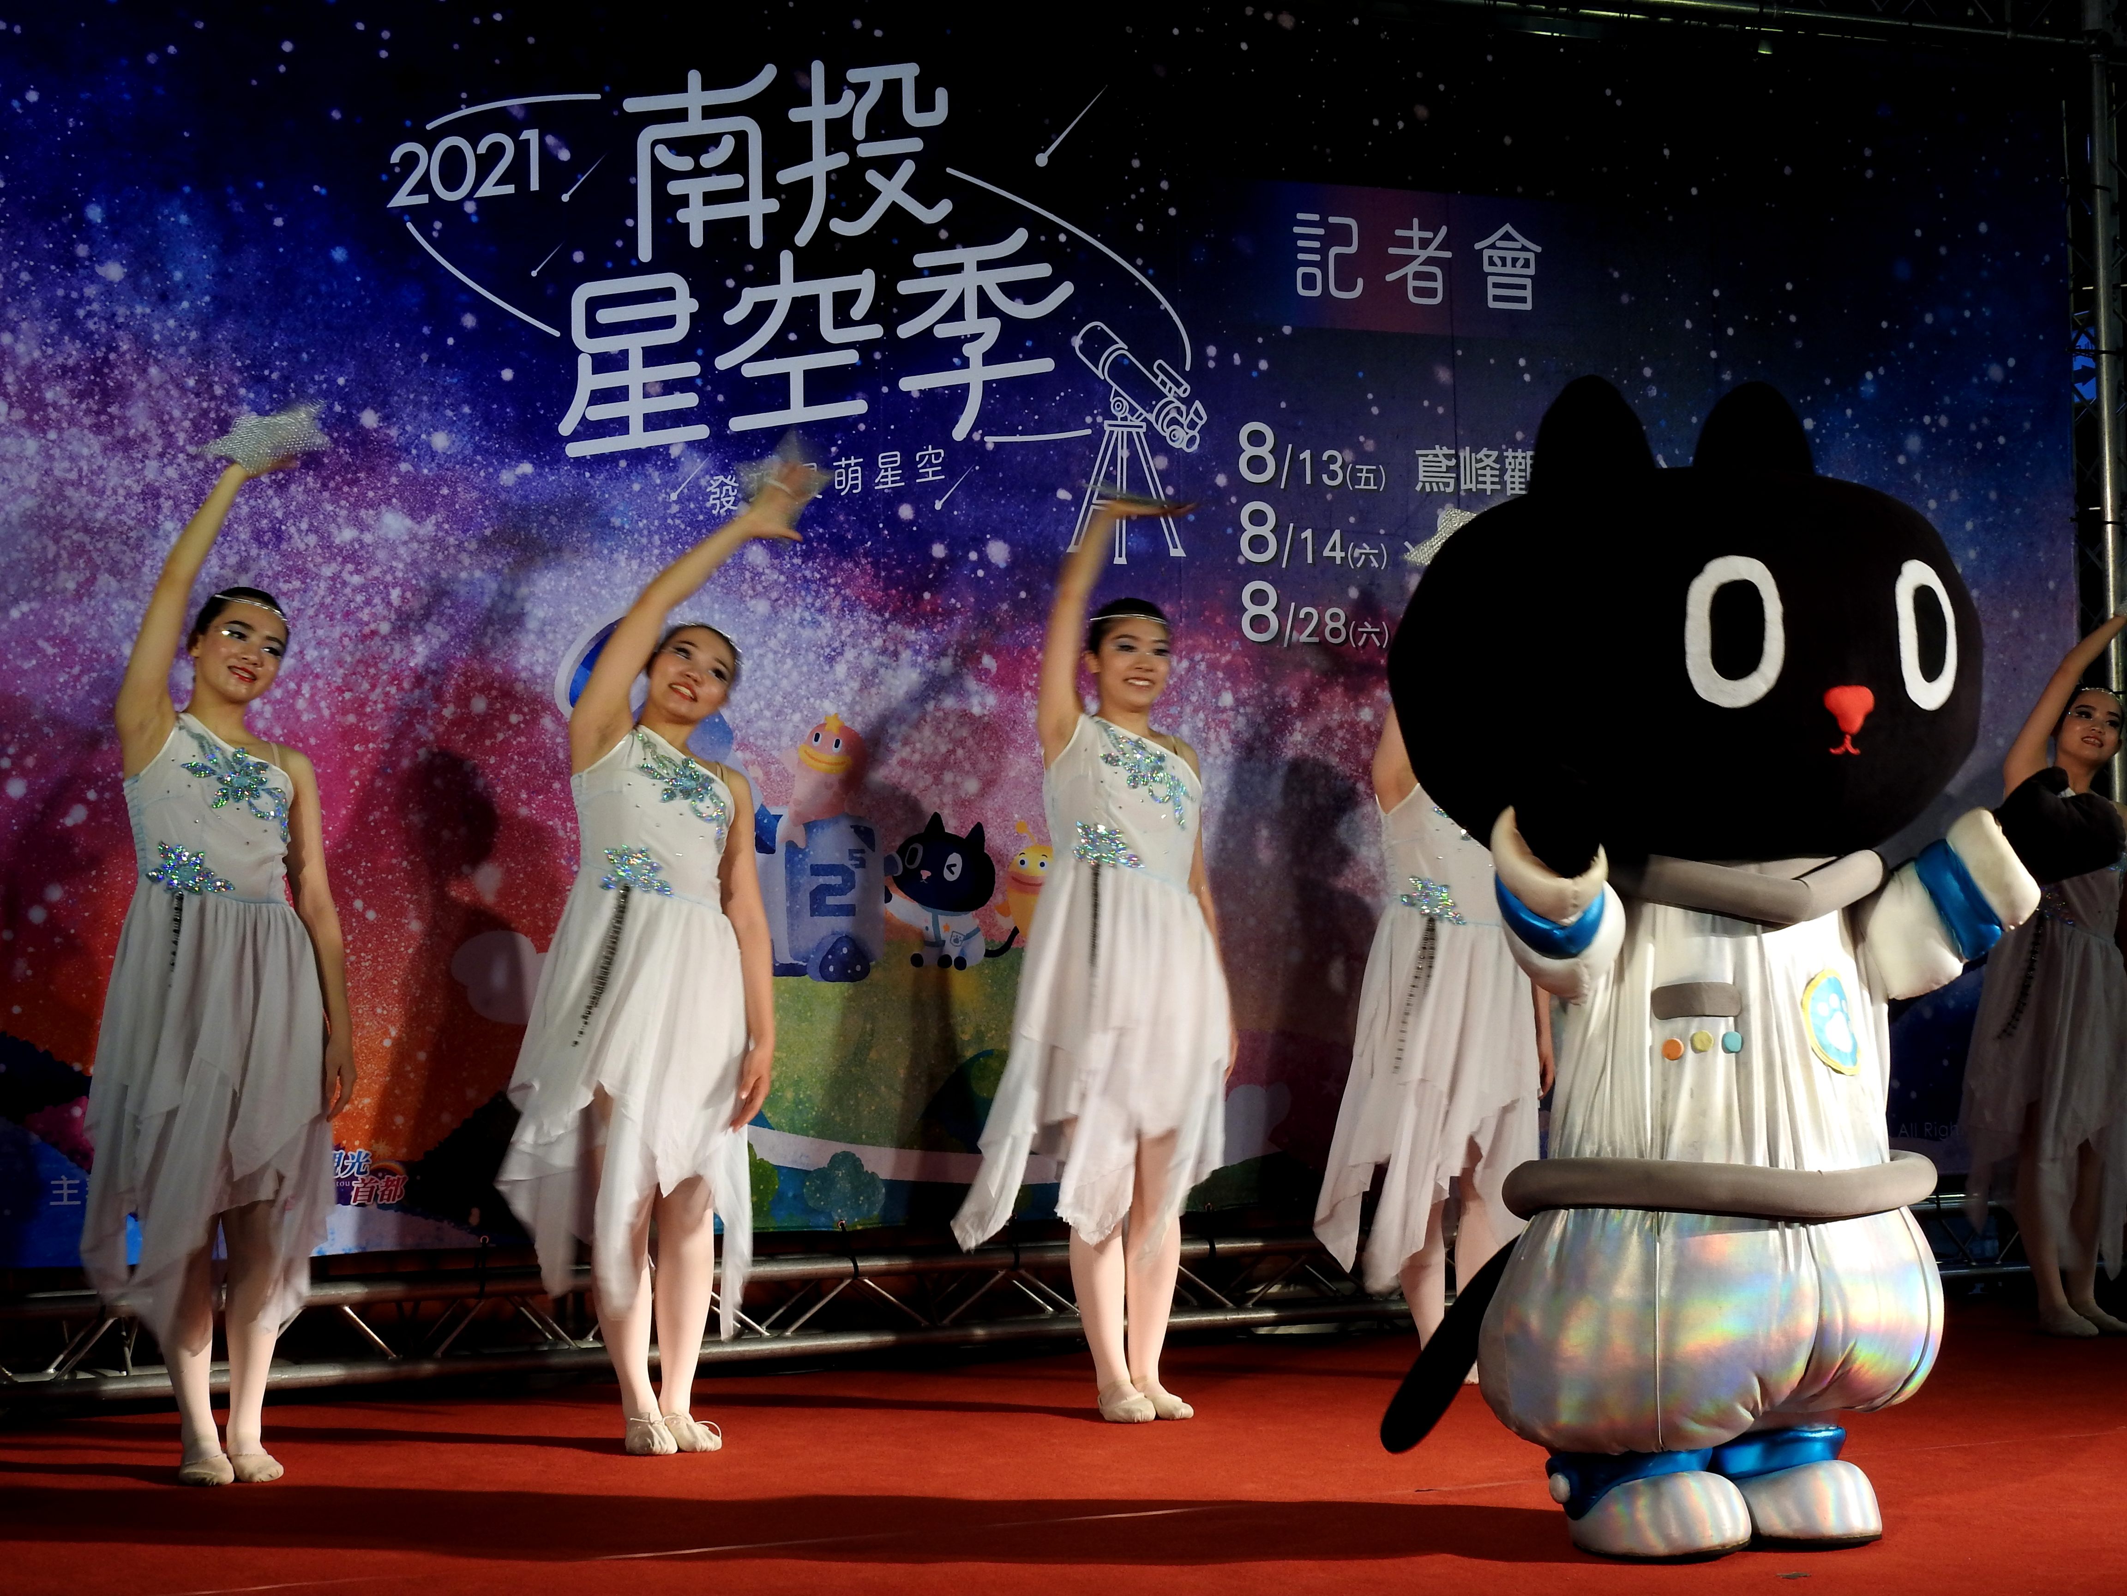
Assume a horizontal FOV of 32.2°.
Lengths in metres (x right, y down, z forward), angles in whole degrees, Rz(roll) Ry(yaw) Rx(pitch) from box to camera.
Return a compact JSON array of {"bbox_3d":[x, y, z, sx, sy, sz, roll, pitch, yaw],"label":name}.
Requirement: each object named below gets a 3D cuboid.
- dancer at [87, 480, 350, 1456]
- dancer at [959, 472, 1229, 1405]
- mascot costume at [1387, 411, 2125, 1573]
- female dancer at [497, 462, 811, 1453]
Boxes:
[{"bbox_3d":[-1.543,0.300,6.744,0.460,1.850,0.420,0,-2,-25],"label":"dancer"},{"bbox_3d":[0.063,0.306,7.324,0.520,1.808,0.440,-1,-2,-22],"label":"dancer"},{"bbox_3d":[1.072,0.239,5.859,1.060,1.824,0.850,-1,-2,-22],"label":"mascot costume"},{"bbox_3d":[-0.779,0.291,7.012,0.560,1.854,0.450,-1,-2,-22],"label":"female dancer"}]

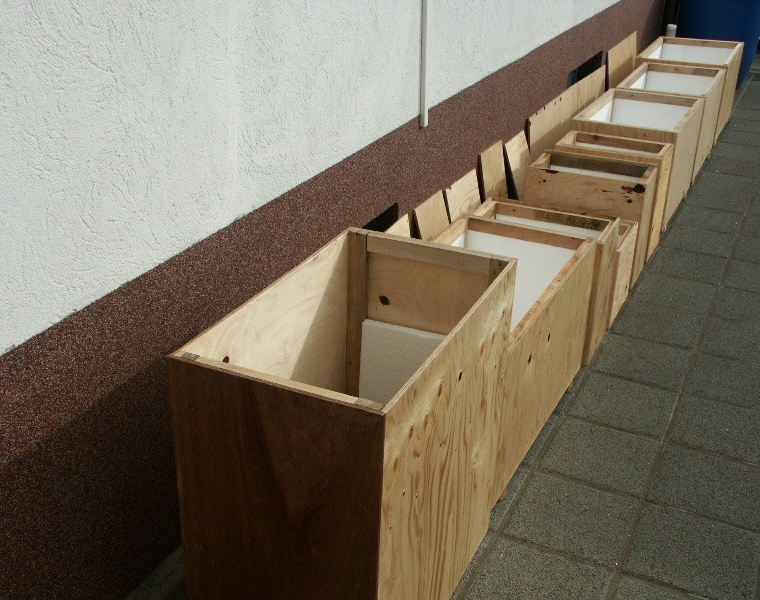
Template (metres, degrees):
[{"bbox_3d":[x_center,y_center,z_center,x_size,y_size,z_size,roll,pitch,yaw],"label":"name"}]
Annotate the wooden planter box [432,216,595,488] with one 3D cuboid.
[{"bbox_3d":[0.308,0.155,2.604,0.468,0.501,0.869,13,30,25],"label":"wooden planter box"}]

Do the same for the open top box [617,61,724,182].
[{"bbox_3d":[1.643,-1.024,4.731,0.460,0.470,0.740,13,31,25],"label":"open top box"}]

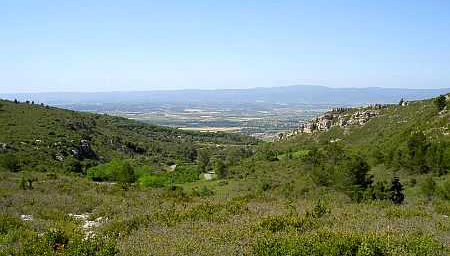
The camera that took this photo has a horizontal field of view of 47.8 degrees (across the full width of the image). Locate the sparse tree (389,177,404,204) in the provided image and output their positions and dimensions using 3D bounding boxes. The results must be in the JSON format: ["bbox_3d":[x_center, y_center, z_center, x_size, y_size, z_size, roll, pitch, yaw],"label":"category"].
[{"bbox_3d":[16.928,6.185,50.000,1.530,2.680,1.480,0,4,0],"label":"sparse tree"}]

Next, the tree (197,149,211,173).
[{"bbox_3d":[-5.298,8.254,125.000,3.450,5.850,3.350,0,4,0],"label":"tree"}]

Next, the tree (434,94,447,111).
[{"bbox_3d":[55.224,-6.535,130.000,3.080,4.310,2.980,0,4,0],"label":"tree"}]

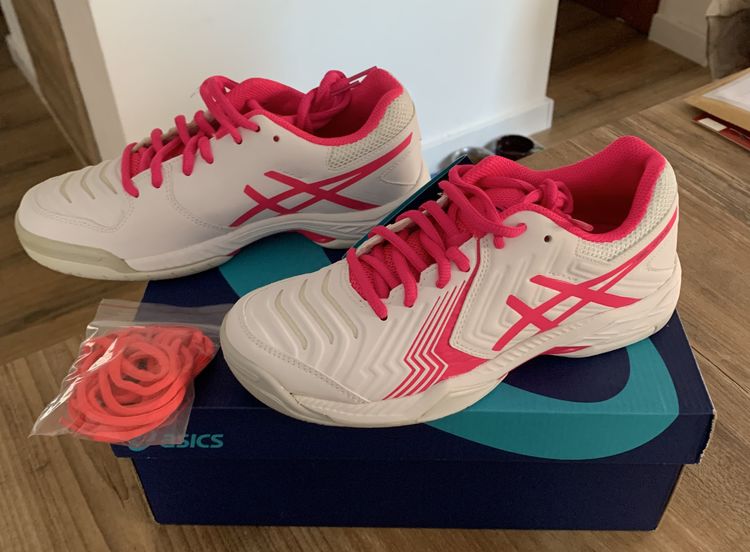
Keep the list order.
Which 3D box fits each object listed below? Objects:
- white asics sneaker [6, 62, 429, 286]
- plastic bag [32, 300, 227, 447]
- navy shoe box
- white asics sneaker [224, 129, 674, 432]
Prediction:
[{"bbox_3d":[-0.099,-0.072,0.490,0.267,0.107,0.097,-8,41,-8],"label":"white asics sneaker"},{"bbox_3d":[-0.132,0.046,0.419,0.092,0.030,0.115,0,40,2],"label":"plastic bag"},{"bbox_3d":[0.019,0.049,0.517,0.328,0.118,0.210,0,40,2],"label":"navy shoe box"},{"bbox_3d":[0.046,-0.002,0.402,0.265,0.107,0.097,-11,41,-11],"label":"white asics sneaker"}]

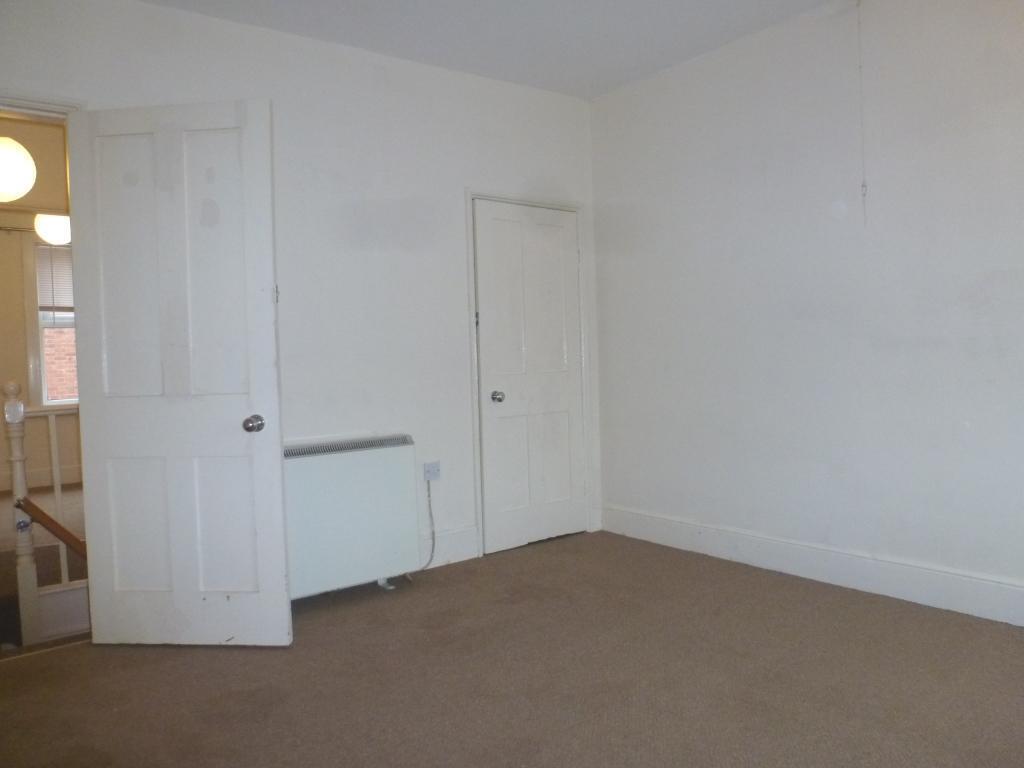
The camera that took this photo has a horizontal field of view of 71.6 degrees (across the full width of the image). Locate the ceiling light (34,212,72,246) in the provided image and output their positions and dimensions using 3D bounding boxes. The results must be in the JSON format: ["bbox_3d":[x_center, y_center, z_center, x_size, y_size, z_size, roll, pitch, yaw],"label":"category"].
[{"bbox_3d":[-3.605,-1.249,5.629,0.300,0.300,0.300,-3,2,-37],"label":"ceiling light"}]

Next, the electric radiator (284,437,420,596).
[{"bbox_3d":[-0.857,0.607,3.195,0.880,0.700,0.165,-3,2,-37],"label":"electric radiator"}]

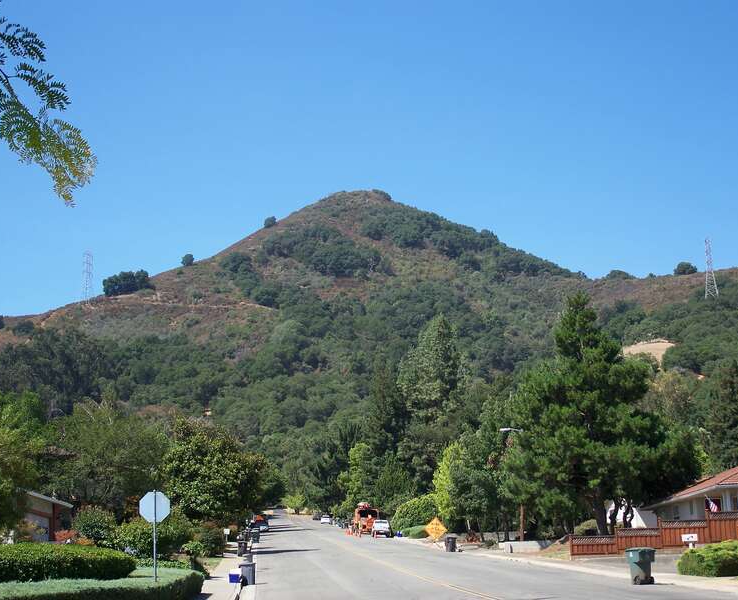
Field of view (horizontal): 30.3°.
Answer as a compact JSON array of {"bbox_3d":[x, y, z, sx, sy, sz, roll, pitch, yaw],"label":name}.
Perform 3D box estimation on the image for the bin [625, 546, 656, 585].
[{"bbox_3d":[8.073,7.901,40.500,0.680,1.110,0.840,4,-11,-22],"label":"bin"}]

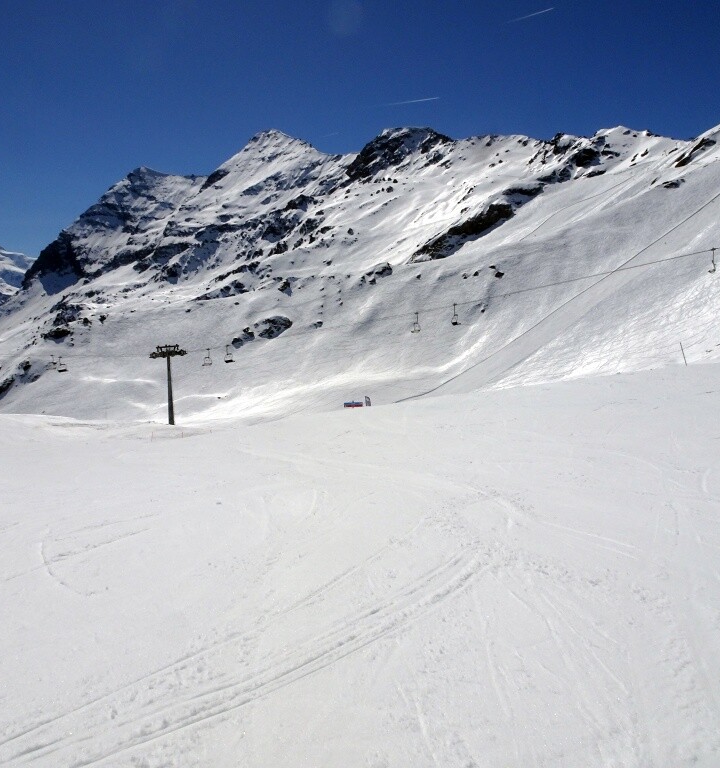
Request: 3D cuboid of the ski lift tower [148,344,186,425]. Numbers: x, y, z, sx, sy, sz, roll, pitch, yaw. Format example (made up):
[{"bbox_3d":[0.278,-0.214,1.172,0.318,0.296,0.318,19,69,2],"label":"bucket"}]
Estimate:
[{"bbox_3d":[-34.710,0.200,130.000,4.200,14.630,5.200,0,4,29],"label":"ski lift tower"}]

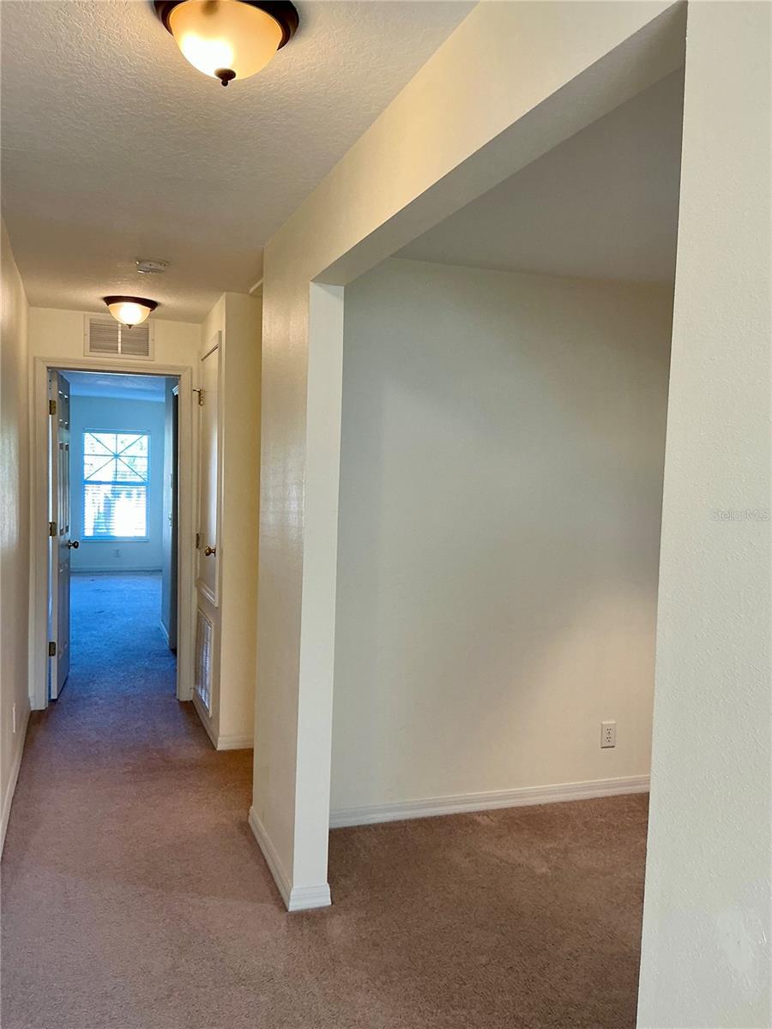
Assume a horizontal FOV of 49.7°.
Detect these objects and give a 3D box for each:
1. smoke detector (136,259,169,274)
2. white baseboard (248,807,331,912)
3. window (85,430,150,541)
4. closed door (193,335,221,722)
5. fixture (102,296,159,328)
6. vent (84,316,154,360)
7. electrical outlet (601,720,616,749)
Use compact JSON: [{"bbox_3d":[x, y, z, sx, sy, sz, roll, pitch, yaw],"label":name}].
[{"bbox_3d":[-1.034,-1.090,3.678,0.135,0.037,0.135,1,3,-20],"label":"smoke detector"},{"bbox_3d":[-0.386,1.292,3.213,0.151,0.081,0.741,1,3,-20],"label":"white baseboard"},{"bbox_3d":[-3.679,-0.393,11.375,0.876,1.525,0.100,1,3,-20],"label":"window"},{"bbox_3d":[-1.039,0.068,4.871,0.050,2.084,0.823,1,3,-20],"label":"closed door"},{"bbox_3d":[-1.402,-1.094,4.574,0.286,0.146,0.286,1,3,-20],"label":"fixture"},{"bbox_3d":[-1.618,-1.071,5.062,0.408,0.249,0.020,1,3,-20],"label":"vent"},{"bbox_3d":[1.052,1.041,3.939,0.079,0.122,0.010,1,3,-20],"label":"electrical outlet"}]

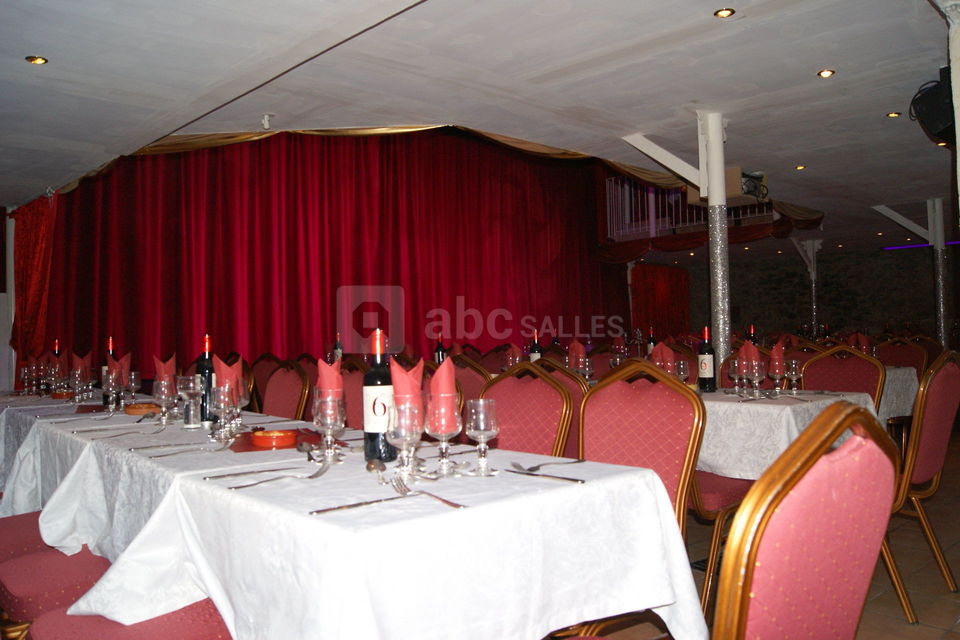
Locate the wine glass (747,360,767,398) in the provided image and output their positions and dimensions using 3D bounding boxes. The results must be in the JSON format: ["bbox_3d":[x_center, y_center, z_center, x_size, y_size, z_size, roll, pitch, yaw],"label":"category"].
[{"bbox_3d":[1.138,0.243,2.956,0.073,0.154,0.073,-1,-1,0],"label":"wine glass"}]

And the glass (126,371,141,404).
[{"bbox_3d":[-1.512,0.304,3.146,0.068,0.148,0.068,-1,-1,0],"label":"glass"}]

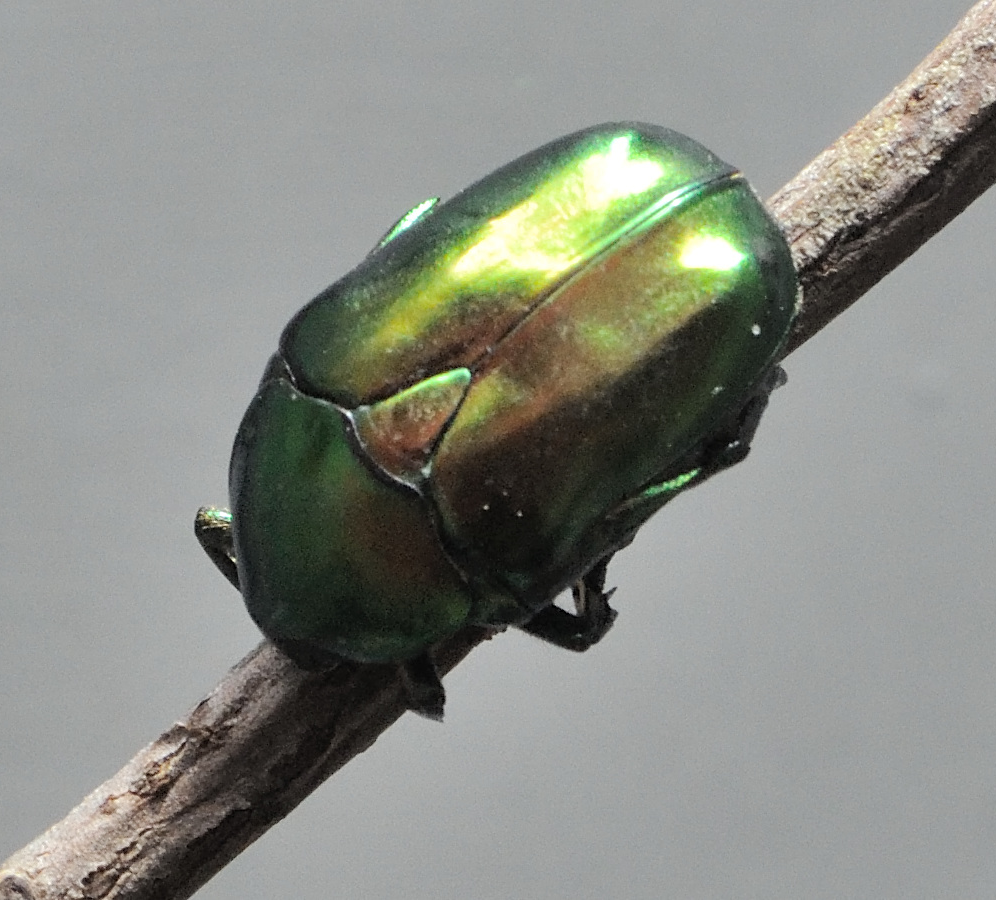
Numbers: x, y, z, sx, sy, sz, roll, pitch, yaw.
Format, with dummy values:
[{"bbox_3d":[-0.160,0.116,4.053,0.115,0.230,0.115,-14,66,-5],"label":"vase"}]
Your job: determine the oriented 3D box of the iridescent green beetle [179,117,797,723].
[{"bbox_3d":[0.000,-0.001,0.205,0.013,0.020,0.010,50,8,18],"label":"iridescent green beetle"}]

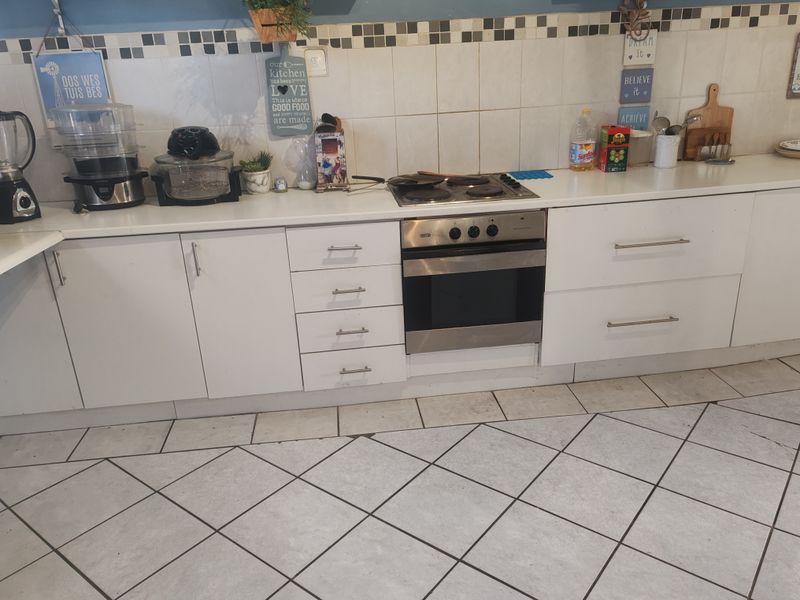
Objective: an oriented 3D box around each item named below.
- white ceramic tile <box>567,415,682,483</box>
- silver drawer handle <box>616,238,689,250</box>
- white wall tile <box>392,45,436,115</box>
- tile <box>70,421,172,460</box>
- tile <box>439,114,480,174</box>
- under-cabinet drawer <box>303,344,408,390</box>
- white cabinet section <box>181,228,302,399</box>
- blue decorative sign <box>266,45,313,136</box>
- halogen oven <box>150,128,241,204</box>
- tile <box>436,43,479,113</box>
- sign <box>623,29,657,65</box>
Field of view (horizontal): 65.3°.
[{"bbox_3d":[0.873,0.574,2.429,0.353,0.010,0.353,13,25,37],"label":"white ceramic tile"},{"bbox_3d":[1.052,-0.238,2.616,0.326,0.013,0.035,-5,20,-5],"label":"silver drawer handle"},{"bbox_3d":[0.072,-1.011,2.886,0.200,0.300,0.010,-5,20,-5],"label":"white wall tile"},{"bbox_3d":[-1.145,0.585,2.589,0.359,0.010,0.255,-5,20,-5],"label":"tile"},{"bbox_3d":[0.285,-0.761,3.019,0.200,0.285,0.012,-4,20,-5],"label":"tile"},{"bbox_3d":[-0.217,0.221,2.866,0.444,0.177,0.423,-5,20,-5],"label":"under-cabinet drawer"},{"bbox_3d":[-0.661,-0.025,2.800,0.404,0.721,0.560,-5,21,-5],"label":"white cabinet section"},{"bbox_3d":[-0.509,-0.962,2.849,0.187,0.412,0.015,-4,20,-5],"label":"blue decorative sign"},{"bbox_3d":[-0.880,-0.592,2.715,0.385,0.306,0.335,-6,20,-10],"label":"halogen oven"},{"bbox_3d":[0.272,-1.029,2.904,0.200,0.300,0.010,-5,20,-5],"label":"tile"},{"bbox_3d":[1.140,-1.193,2.959,0.156,0.152,0.012,-4,20,-5],"label":"sign"}]

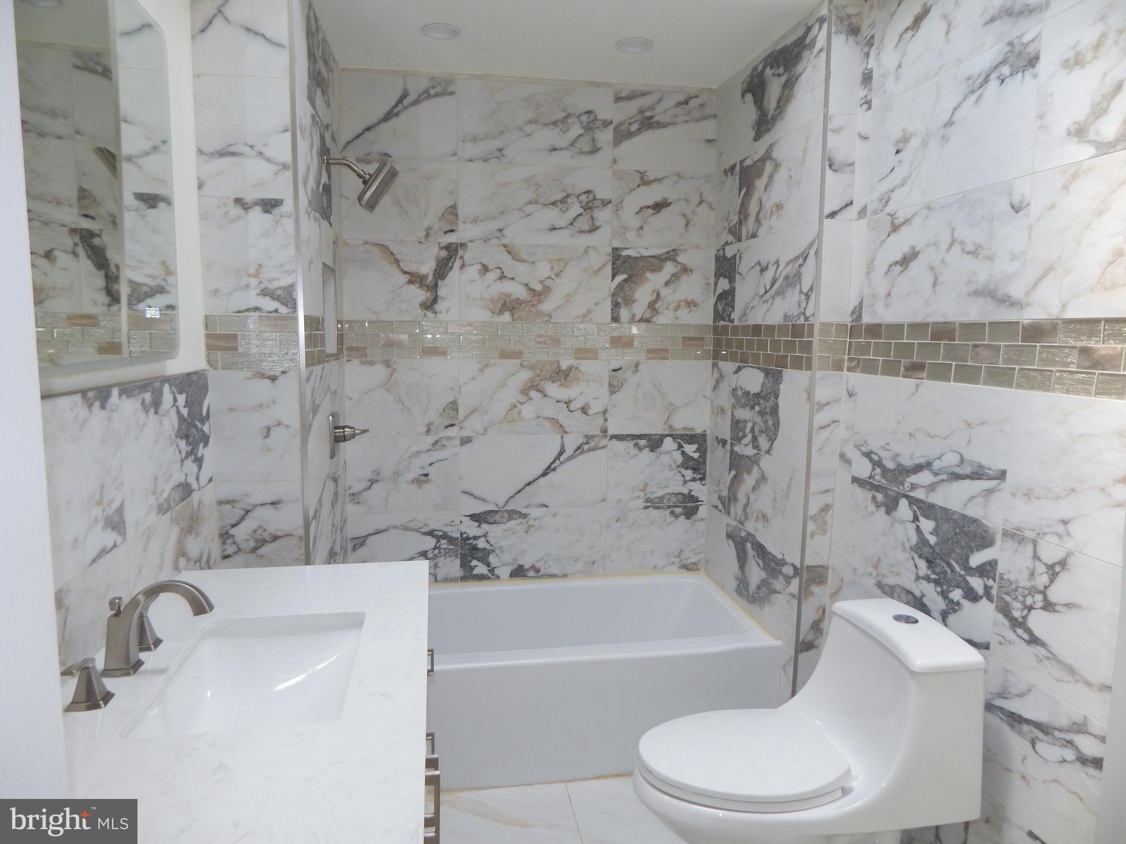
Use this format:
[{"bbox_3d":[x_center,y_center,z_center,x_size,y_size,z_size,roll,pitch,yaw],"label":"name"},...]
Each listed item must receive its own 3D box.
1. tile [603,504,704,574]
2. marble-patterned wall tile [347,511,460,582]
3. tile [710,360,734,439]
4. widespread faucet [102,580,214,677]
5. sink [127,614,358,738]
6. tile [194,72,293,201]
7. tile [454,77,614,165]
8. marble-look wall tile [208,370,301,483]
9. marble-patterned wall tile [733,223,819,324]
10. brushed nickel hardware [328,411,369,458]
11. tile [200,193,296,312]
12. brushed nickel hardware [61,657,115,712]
[{"bbox_3d":[0.396,0.503,3.057,0.430,0.300,0.012,-1,7,-8],"label":"tile"},{"bbox_3d":[-0.635,0.513,2.905,0.436,0.300,0.012,-1,7,-8],"label":"marble-patterned wall tile"},{"bbox_3d":[0.645,-0.090,2.912,0.010,0.305,0.214,-1,7,-11],"label":"tile"},{"bbox_3d":[-0.690,0.348,1.224,0.178,0.154,0.052,-1,7,-10],"label":"widespread faucet"},{"bbox_3d":[-0.515,0.509,1.251,0.330,0.159,0.438,-1,7,-10],"label":"sink"},{"bbox_3d":[-0.823,-0.734,1.849,0.227,0.296,0.010,-1,7,-10],"label":"tile"},{"bbox_3d":[-0.102,-1.148,2.770,0.605,0.301,0.012,-1,7,-8],"label":"tile"},{"bbox_3d":[-0.829,0.012,1.943,0.223,0.299,0.010,-1,7,-10],"label":"marble-look wall tile"},{"bbox_3d":[0.725,-0.494,2.464,0.010,0.305,0.595,-1,7,-11],"label":"marble-patterned wall tile"},{"bbox_3d":[-0.729,0.046,2.456,0.127,0.155,0.145,-1,7,-8],"label":"brushed nickel hardware"},{"bbox_3d":[-0.831,-0.440,1.900,0.236,0.305,0.010,0,7,-8],"label":"tile"},{"bbox_3d":[-0.732,0.400,1.087,0.055,0.084,0.106,-1,7,-10],"label":"brushed nickel hardware"}]

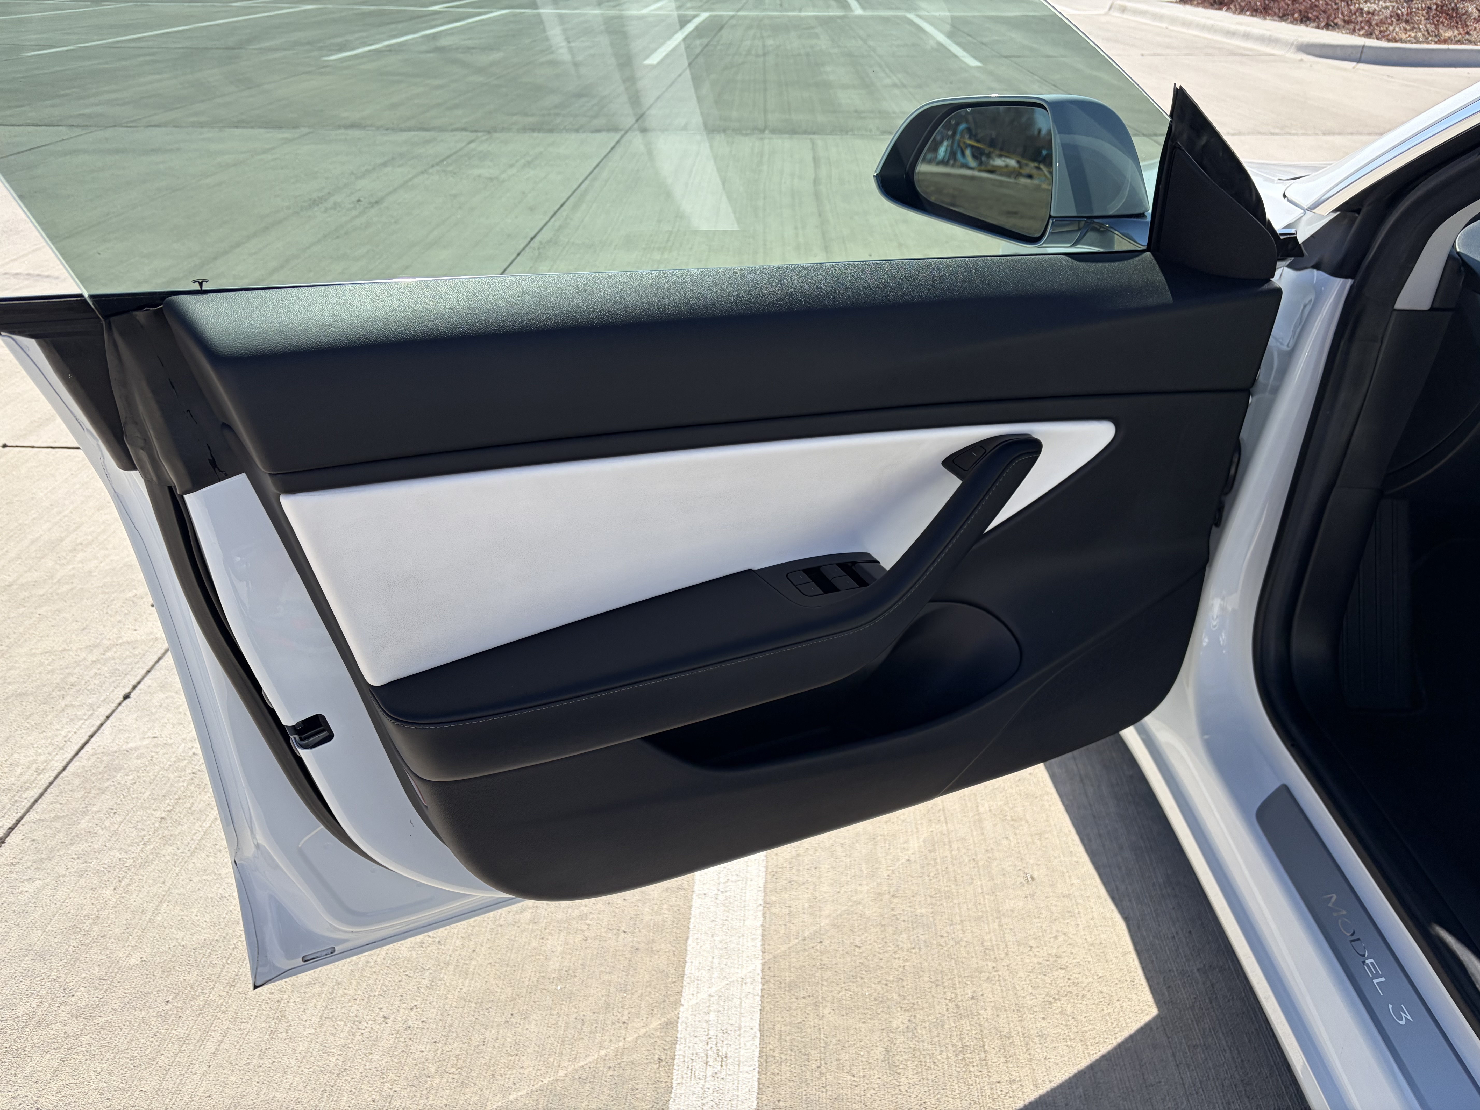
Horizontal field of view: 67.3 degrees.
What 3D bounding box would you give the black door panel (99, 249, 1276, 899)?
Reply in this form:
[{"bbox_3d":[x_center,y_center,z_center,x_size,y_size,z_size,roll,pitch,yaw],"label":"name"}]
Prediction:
[{"bbox_3d":[0.058,0.037,1.099,1.020,0.645,0.160,-10,30,-18],"label":"black door panel"}]

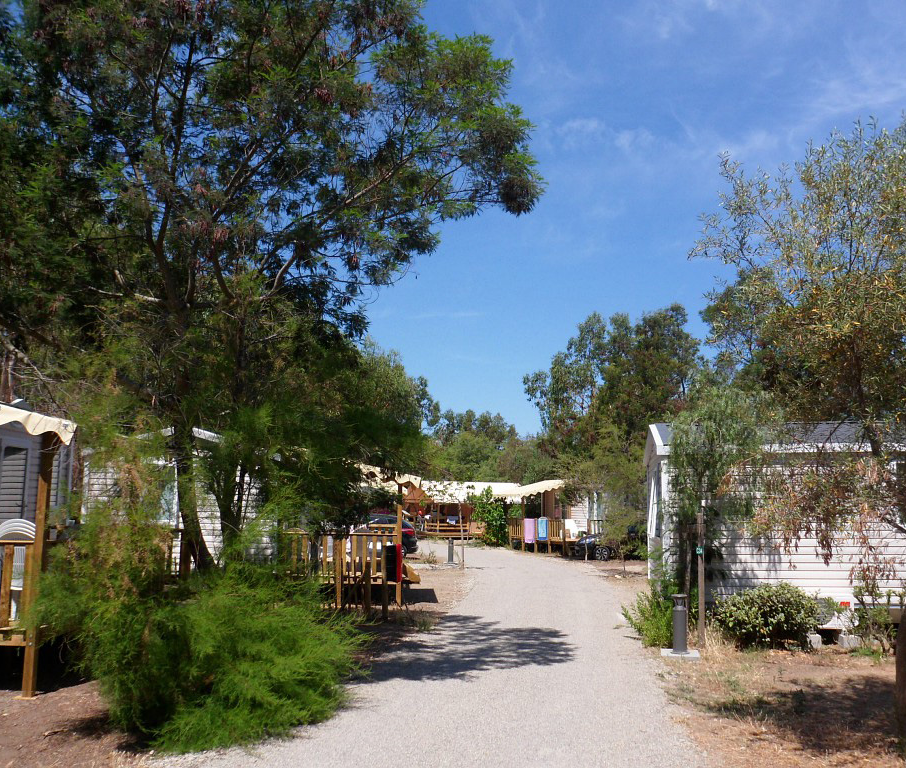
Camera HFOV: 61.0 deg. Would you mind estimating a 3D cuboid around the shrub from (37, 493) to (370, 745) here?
[{"bbox_3d":[-2.262,2.028,6.965,2.700,1.930,2.300,0,-9,0],"label":"shrub"}]

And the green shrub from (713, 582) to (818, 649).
[{"bbox_3d":[4.301,3.175,10.687,1.380,0.920,1.150,0,-9,0],"label":"green shrub"}]

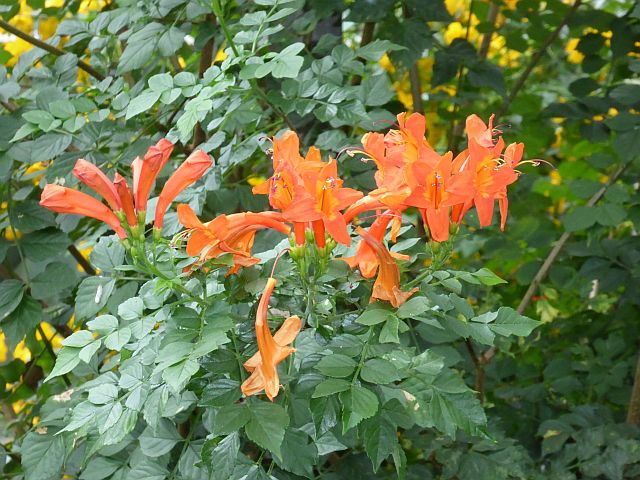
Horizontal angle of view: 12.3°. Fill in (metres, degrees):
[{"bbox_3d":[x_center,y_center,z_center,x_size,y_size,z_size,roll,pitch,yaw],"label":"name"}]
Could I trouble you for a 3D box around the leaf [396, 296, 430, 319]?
[{"bbox_3d":[0.049,0.035,1.540,0.019,0.008,0.009,-20,56,-14],"label":"leaf"}]

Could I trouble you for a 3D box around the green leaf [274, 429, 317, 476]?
[{"bbox_3d":[-0.013,0.114,1.580,0.020,0.028,0.011,-35,-11,-15],"label":"green leaf"}]

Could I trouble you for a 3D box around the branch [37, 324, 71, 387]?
[{"bbox_3d":[-0.162,0.070,1.800,0.004,0.041,0.004,-27,0,0],"label":"branch"}]

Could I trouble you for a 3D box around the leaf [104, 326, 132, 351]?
[{"bbox_3d":[-0.108,0.053,1.580,0.019,0.005,0.014,-37,57,-19],"label":"leaf"}]

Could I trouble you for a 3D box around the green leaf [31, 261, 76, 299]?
[{"bbox_3d":[-0.158,0.025,1.750,0.027,0.022,0.010,-5,-17,-2],"label":"green leaf"}]

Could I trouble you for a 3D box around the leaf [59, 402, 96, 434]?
[{"bbox_3d":[-0.126,0.092,1.540,0.025,0.010,0.011,-36,66,-19],"label":"leaf"}]

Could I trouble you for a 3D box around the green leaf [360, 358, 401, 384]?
[{"bbox_3d":[0.036,0.076,1.700,0.023,0.005,0.016,24,57,9],"label":"green leaf"}]

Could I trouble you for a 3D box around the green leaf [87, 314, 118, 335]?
[{"bbox_3d":[-0.107,0.041,1.450,0.016,0.004,0.014,5,44,-9],"label":"green leaf"}]

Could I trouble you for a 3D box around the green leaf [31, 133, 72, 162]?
[{"bbox_3d":[-0.170,-0.059,1.861,0.031,0.006,0.017,-33,62,-13],"label":"green leaf"}]

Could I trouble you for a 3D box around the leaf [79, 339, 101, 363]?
[{"bbox_3d":[-0.112,0.054,1.440,0.010,0.004,0.015,17,60,47],"label":"leaf"}]

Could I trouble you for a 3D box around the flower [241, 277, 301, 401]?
[{"bbox_3d":[-0.026,0.052,1.570,0.031,0.066,0.032,-2,3,0],"label":"flower"}]

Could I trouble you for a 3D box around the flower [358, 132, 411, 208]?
[{"bbox_3d":[0.036,-0.038,1.630,0.033,0.040,0.036,4,7,37],"label":"flower"}]

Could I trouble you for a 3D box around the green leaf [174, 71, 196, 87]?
[{"bbox_3d":[-0.081,-0.096,1.781,0.015,0.003,0.012,25,60,23],"label":"green leaf"}]

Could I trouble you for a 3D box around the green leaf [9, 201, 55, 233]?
[{"bbox_3d":[-0.151,-0.012,1.550,0.025,0.019,0.004,18,-29,12],"label":"green leaf"}]

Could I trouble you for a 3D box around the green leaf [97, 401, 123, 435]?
[{"bbox_3d":[-0.119,0.100,1.670,0.014,0.022,0.004,21,-26,18],"label":"green leaf"}]

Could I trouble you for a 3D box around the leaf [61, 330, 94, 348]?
[{"bbox_3d":[-0.127,0.053,1.550,0.018,0.007,0.010,-10,52,-8],"label":"leaf"}]

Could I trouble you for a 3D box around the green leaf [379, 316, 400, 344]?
[{"bbox_3d":[0.041,0.051,1.680,0.011,0.019,0.004,6,-30,3],"label":"green leaf"}]

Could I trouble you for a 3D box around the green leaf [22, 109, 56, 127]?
[{"bbox_3d":[-0.147,-0.064,1.550,0.017,0.004,0.014,7,40,-9],"label":"green leaf"}]

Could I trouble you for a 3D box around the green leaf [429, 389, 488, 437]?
[{"bbox_3d":[0.075,0.094,1.610,0.041,0.009,0.025,39,58,11],"label":"green leaf"}]

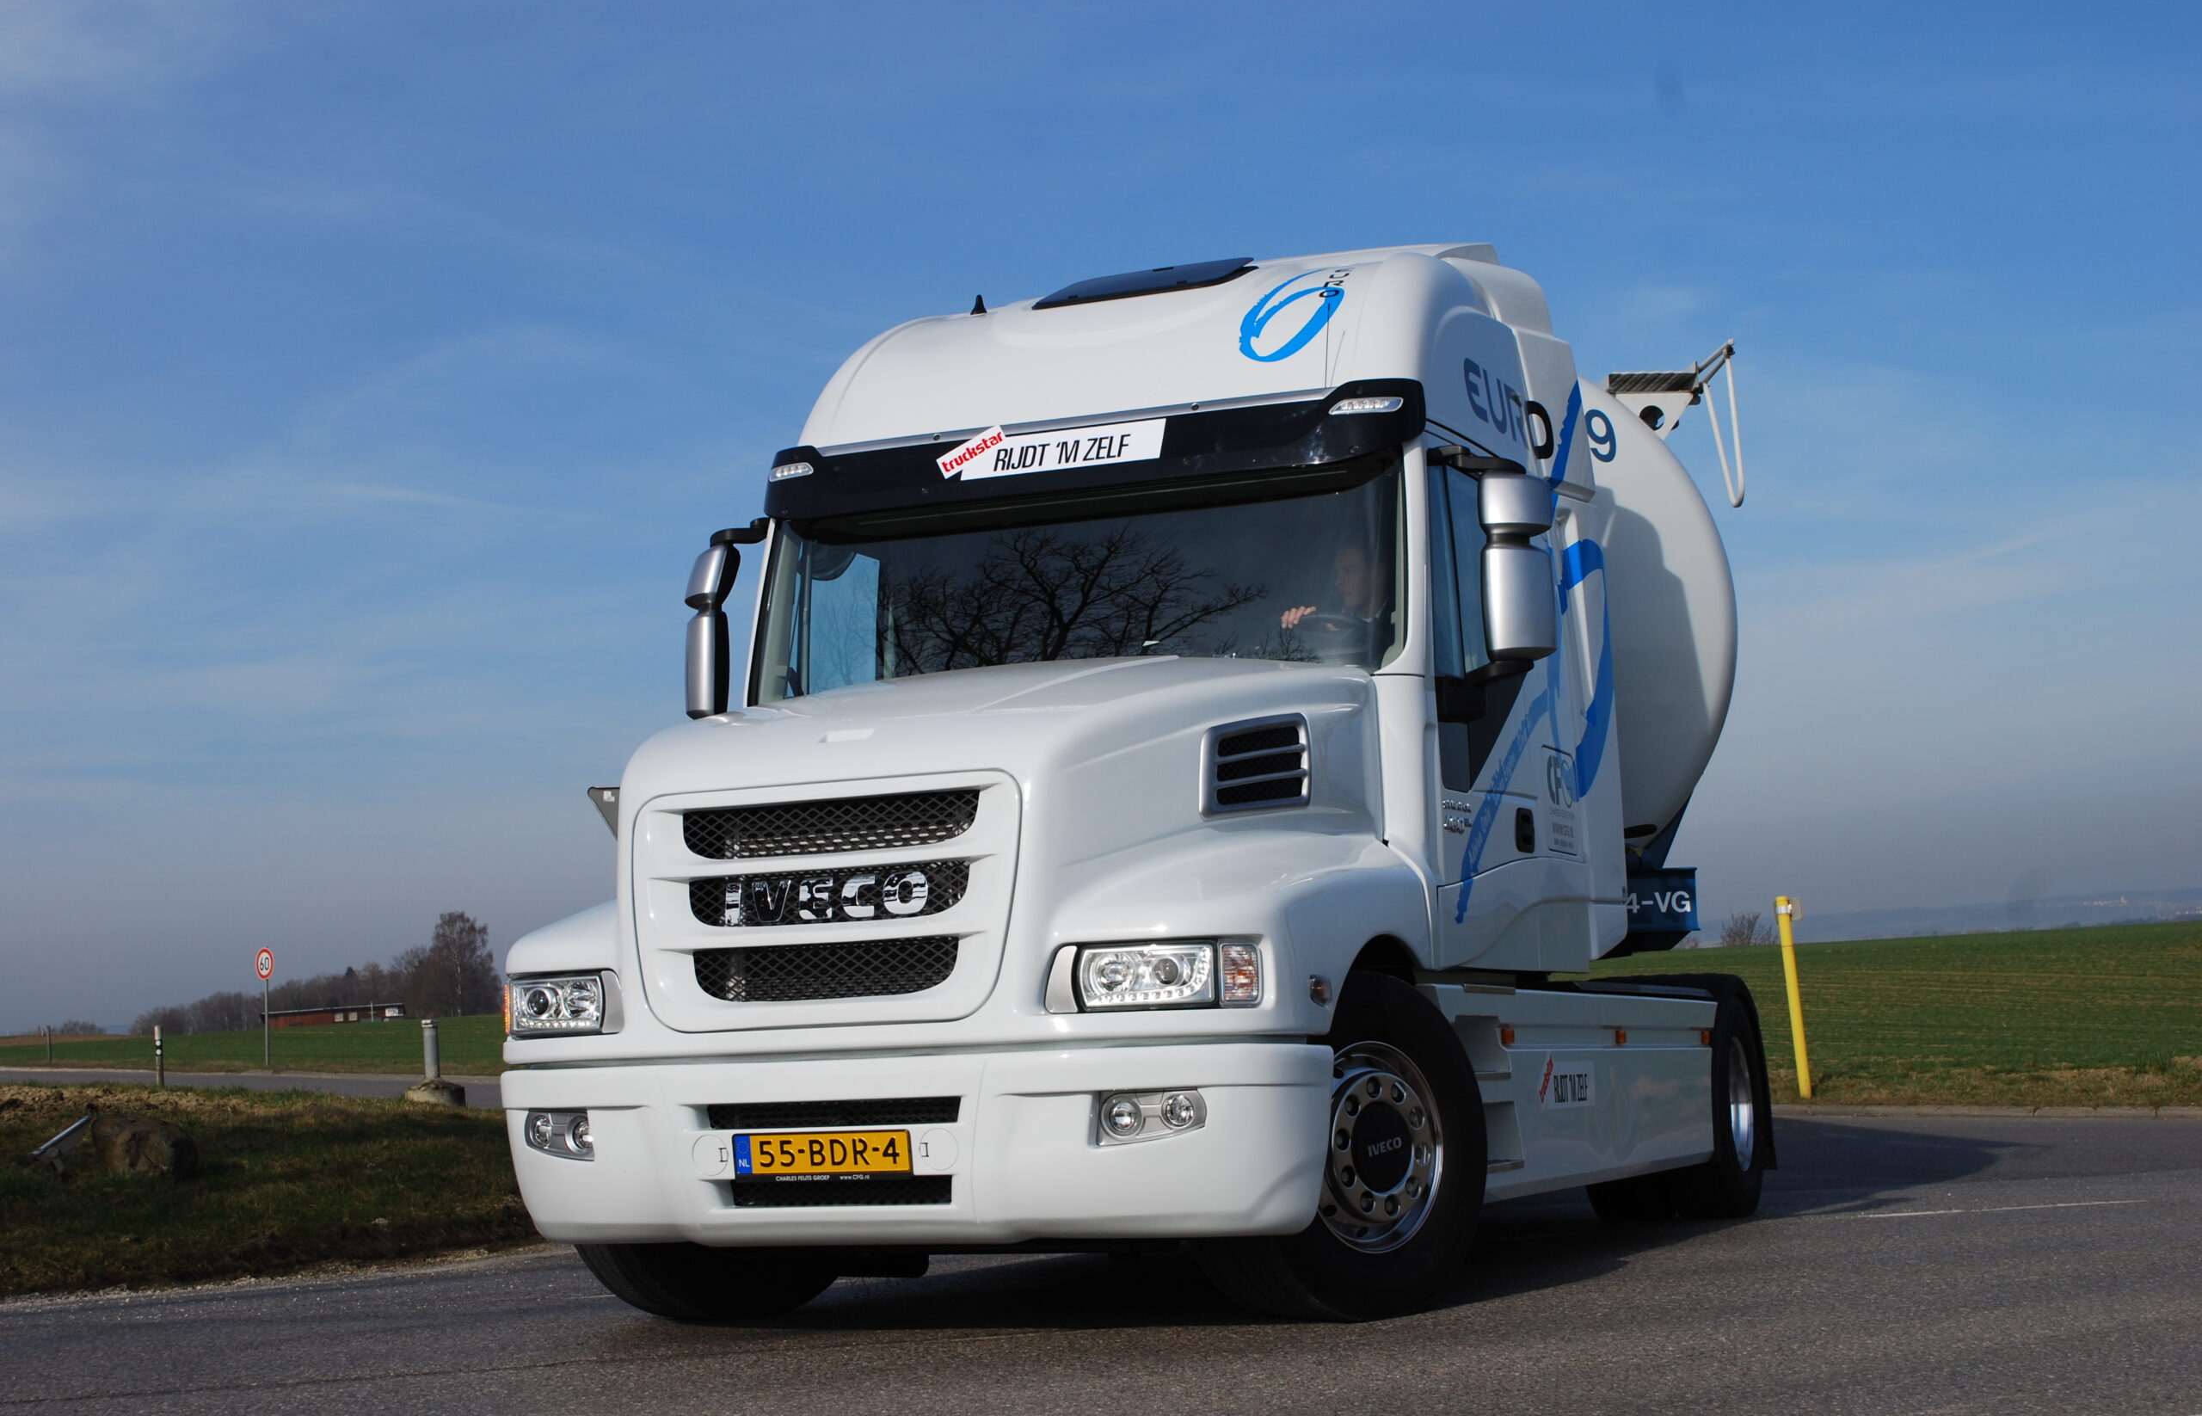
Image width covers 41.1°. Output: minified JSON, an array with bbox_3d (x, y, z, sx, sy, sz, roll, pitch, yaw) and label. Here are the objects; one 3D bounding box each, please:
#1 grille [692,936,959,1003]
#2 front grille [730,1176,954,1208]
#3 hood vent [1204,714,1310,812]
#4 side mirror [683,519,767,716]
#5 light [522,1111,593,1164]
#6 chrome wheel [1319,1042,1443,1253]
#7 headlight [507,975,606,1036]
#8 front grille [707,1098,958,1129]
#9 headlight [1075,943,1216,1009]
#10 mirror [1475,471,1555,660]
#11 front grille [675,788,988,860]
[{"bbox_3d":[-0.734,0.706,7.861,0.800,0.155,0.080,-5,-8,22],"label":"grille"},{"bbox_3d":[-0.693,1.289,7.839,0.655,0.078,0.050,-5,-8,22],"label":"front grille"},{"bbox_3d":[0.473,0.177,8.716,0.420,0.285,0.070,-2,-5,-43],"label":"hood vent"},{"bbox_3d":[-1.313,-0.310,10.268,0.270,0.640,0.160,-6,-9,31],"label":"side mirror"},{"bbox_3d":[-1.499,1.192,8.191,0.265,0.138,0.100,-6,-8,30],"label":"light"},{"bbox_3d":[0.725,1.252,8.370,0.595,0.595,0.190,5,-10,-44],"label":"chrome wheel"},{"bbox_3d":[-1.539,0.842,8.275,0.440,0.172,0.160,-7,-9,32],"label":"headlight"},{"bbox_3d":[-0.710,1.083,7.841,0.760,0.072,0.050,-5,-8,22],"label":"front grille"},{"bbox_3d":[0.123,0.690,7.562,0.345,0.172,0.150,-4,-8,18],"label":"headlight"},{"bbox_3d":[1.295,-0.434,9.161,0.235,0.575,0.180,-4,-8,18],"label":"mirror"},{"bbox_3d":[-0.727,0.325,7.961,0.905,0.155,0.090,-5,-8,22],"label":"front grille"}]

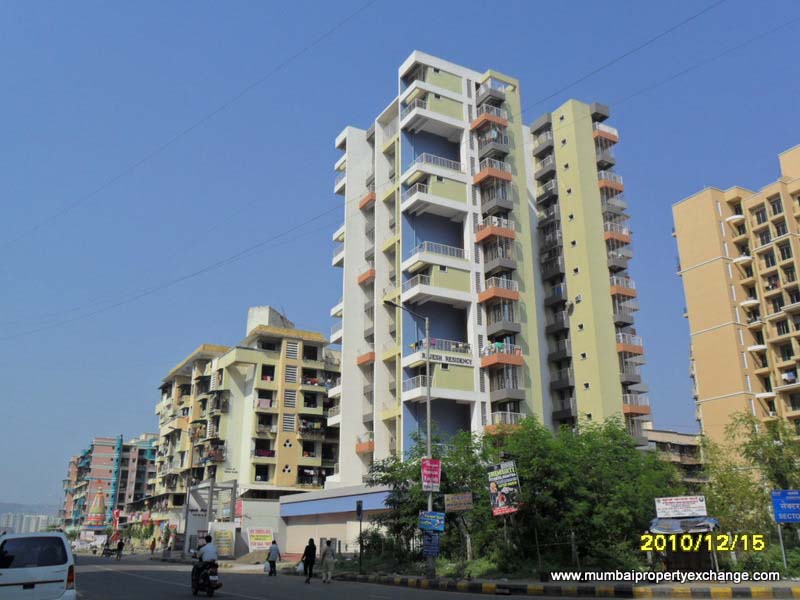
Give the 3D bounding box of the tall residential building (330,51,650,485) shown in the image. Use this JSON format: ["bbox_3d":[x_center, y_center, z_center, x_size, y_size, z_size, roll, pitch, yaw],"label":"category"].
[{"bbox_3d":[8.235,1.802,76.352,24.600,46.100,18.500,9,-20,-27],"label":"tall residential building"}]

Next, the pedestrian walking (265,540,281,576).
[{"bbox_3d":[-6.155,12.400,35.720,0.620,1.660,0.420,4,-18,-15],"label":"pedestrian walking"}]

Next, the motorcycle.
[{"bbox_3d":[-5.661,8.033,21.481,0.750,1.100,1.950,11,-21,-31],"label":"motorcycle"}]

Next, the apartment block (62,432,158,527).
[{"bbox_3d":[-80.677,53.373,204.707,17.000,28.000,48.000,9,-20,-27],"label":"apartment block"}]

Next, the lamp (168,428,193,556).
[{"bbox_3d":[-17.941,15.315,59.592,2.200,10.400,0.300,9,-20,-27],"label":"lamp"}]

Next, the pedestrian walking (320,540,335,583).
[{"bbox_3d":[-2.910,10.473,29.685,0.550,1.600,0.400,4,-18,-14],"label":"pedestrian walking"}]

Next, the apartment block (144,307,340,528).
[{"bbox_3d":[-21.765,19.551,102.766,15.500,29.000,39.000,9,-20,-27],"label":"apartment block"}]

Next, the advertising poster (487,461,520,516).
[{"bbox_3d":[3.587,6.532,25.583,1.075,1.670,0.050,-21,-27,32],"label":"advertising poster"}]

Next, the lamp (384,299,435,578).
[{"bbox_3d":[0.210,5.102,28.294,2.250,10.500,0.300,9,-20,-27],"label":"lamp"}]

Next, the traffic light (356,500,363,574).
[{"bbox_3d":[-1.609,9.553,29.763,0.280,2.867,0.350,2,-18,-8],"label":"traffic light"}]

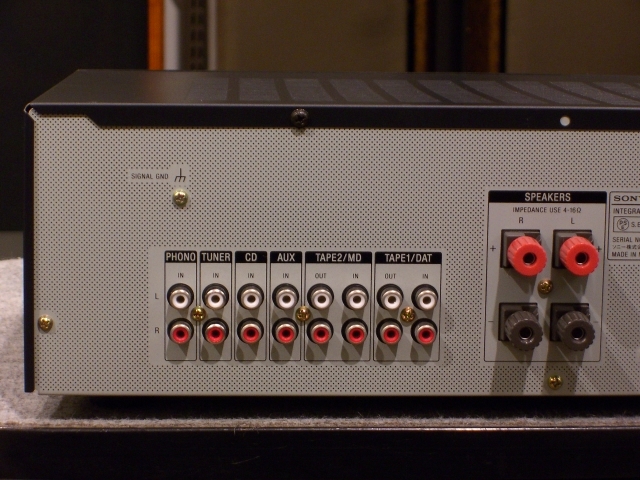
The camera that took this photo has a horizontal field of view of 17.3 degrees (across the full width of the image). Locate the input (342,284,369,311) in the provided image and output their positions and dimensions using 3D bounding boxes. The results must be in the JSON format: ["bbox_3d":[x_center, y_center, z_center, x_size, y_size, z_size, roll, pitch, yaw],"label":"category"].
[{"bbox_3d":[0.014,0.023,0.842,0.011,0.011,0.008,0,9,-3],"label":"input"}]

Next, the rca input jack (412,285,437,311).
[{"bbox_3d":[0.042,0.023,0.844,0.011,0.011,0.008,0,9,-3],"label":"rca input jack"}]

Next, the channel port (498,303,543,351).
[{"bbox_3d":[0.081,0.035,0.840,0.015,0.015,0.022,0,9,-3],"label":"channel port"}]

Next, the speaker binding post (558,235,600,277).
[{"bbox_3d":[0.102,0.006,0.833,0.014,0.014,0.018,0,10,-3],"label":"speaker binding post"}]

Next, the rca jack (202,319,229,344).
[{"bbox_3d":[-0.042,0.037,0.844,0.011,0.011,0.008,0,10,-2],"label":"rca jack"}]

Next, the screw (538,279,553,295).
[{"bbox_3d":[0.091,0.019,0.848,0.006,0.006,0.003,0,10,-2],"label":"screw"}]

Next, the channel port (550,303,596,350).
[{"bbox_3d":[0.102,0.035,0.841,0.016,0.016,0.023,0,10,-2],"label":"channel port"}]

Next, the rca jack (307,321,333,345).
[{"bbox_3d":[0.000,0.037,0.844,0.011,0.011,0.008,0,9,-3],"label":"rca jack"}]

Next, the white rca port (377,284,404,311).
[{"bbox_3d":[0.029,0.024,0.842,0.011,0.011,0.008,0,10,-3],"label":"white rca port"}]

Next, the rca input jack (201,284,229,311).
[{"bbox_3d":[-0.041,0.023,0.839,0.011,0.011,0.008,0,9,-3],"label":"rca input jack"}]

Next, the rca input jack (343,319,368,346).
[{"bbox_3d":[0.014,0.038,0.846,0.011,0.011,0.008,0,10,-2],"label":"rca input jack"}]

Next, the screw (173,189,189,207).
[{"bbox_3d":[-0.055,-0.017,0.836,0.006,0.006,0.003,0,10,-2],"label":"screw"}]

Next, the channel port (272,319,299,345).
[{"bbox_3d":[-0.014,0.037,0.843,0.011,0.011,0.008,0,9,-3],"label":"channel port"}]

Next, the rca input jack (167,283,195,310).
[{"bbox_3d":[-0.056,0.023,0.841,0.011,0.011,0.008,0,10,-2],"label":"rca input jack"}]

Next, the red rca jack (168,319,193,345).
[{"bbox_3d":[-0.056,0.038,0.841,0.011,0.011,0.008,0,10,-3],"label":"red rca jack"}]

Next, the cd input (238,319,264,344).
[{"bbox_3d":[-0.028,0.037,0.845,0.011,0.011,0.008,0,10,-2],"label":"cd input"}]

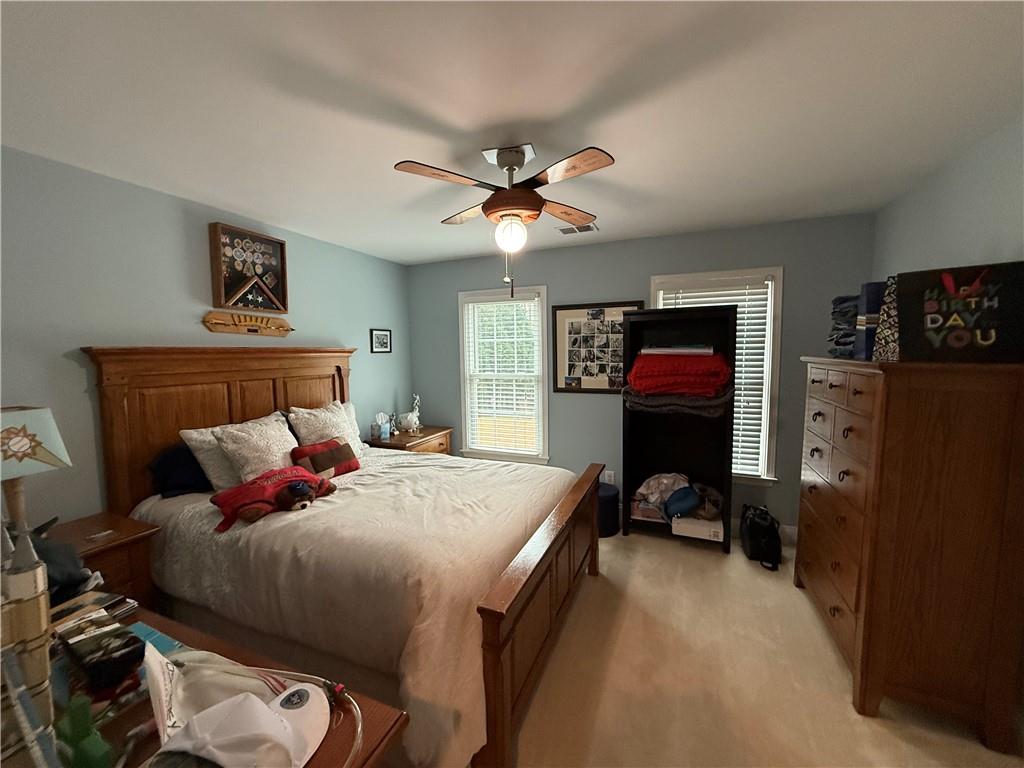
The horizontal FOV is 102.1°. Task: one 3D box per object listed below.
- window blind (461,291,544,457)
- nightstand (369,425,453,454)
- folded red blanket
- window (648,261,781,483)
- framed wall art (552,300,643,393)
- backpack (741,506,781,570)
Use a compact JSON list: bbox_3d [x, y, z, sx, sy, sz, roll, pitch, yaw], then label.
[{"bbox_3d":[-0.092,-0.099,4.082,0.820,1.580,0.060,1,5,22],"label":"window blind"},{"bbox_3d":[-0.968,0.860,4.030,0.513,0.749,0.834,1,5,22],"label":"nightstand"},{"bbox_3d":[1.300,-0.079,3.255,0.714,0.322,0.352,1,5,22],"label":"folded red blanket"},{"bbox_3d":[1.623,-0.074,3.372,0.950,1.650,0.100,1,5,22],"label":"window"},{"bbox_3d":[0.753,-0.311,3.685,0.801,0.792,0.030,1,5,22],"label":"framed wall art"},{"bbox_3d":[1.853,1.098,3.045,0.236,0.352,0.241,1,5,22],"label":"backpack"}]

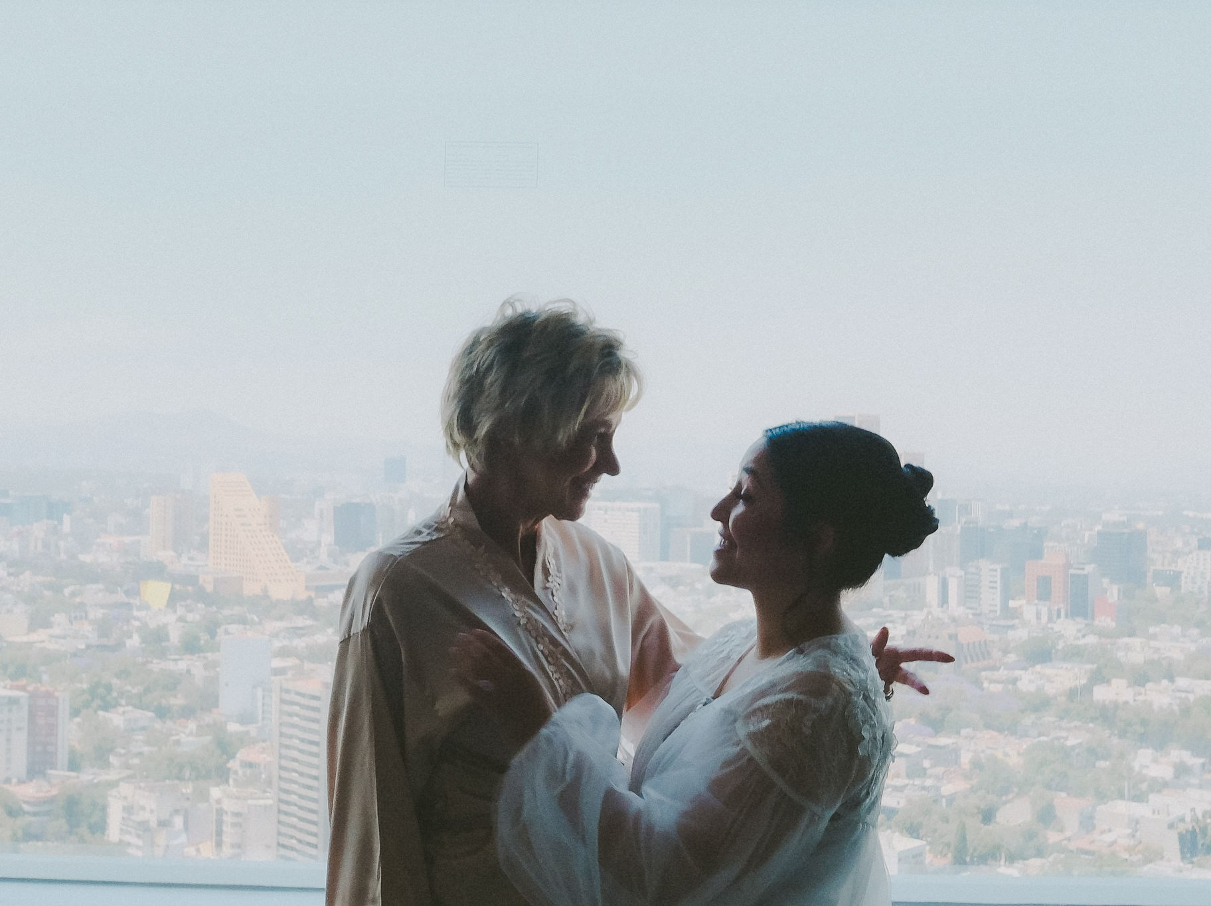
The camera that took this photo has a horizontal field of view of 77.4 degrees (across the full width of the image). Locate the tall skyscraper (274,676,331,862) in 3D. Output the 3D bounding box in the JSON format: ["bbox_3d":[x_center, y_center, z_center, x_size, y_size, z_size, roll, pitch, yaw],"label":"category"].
[{"bbox_3d":[-73.700,83.060,197.820,17.000,48.000,17.000,0,-1,28],"label":"tall skyscraper"}]

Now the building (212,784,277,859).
[{"bbox_3d":[-93.720,97.270,196.440,15.000,18.000,9.000,1,-1,-8],"label":"building"}]

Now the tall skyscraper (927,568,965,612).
[{"bbox_3d":[234.350,94.360,520.000,20.180,27.260,15.090,0,-1,42],"label":"tall skyscraper"}]

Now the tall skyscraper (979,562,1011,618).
[{"bbox_3d":[251.610,93.400,489.080,12.500,43.000,18.000,0,-2,44],"label":"tall skyscraper"}]

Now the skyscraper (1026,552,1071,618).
[{"bbox_3d":[310.030,92.750,529.020,22.500,47.500,22.000,0,-2,43],"label":"skyscraper"}]

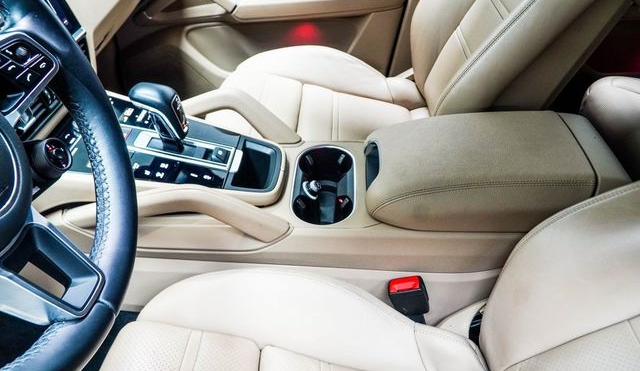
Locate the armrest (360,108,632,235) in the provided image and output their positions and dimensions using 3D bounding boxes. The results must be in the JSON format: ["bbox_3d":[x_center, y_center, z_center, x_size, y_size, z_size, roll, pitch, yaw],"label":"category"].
[{"bbox_3d":[0.228,-0.029,0.675,0.335,0.072,0.210,1,39,2],"label":"armrest"}]

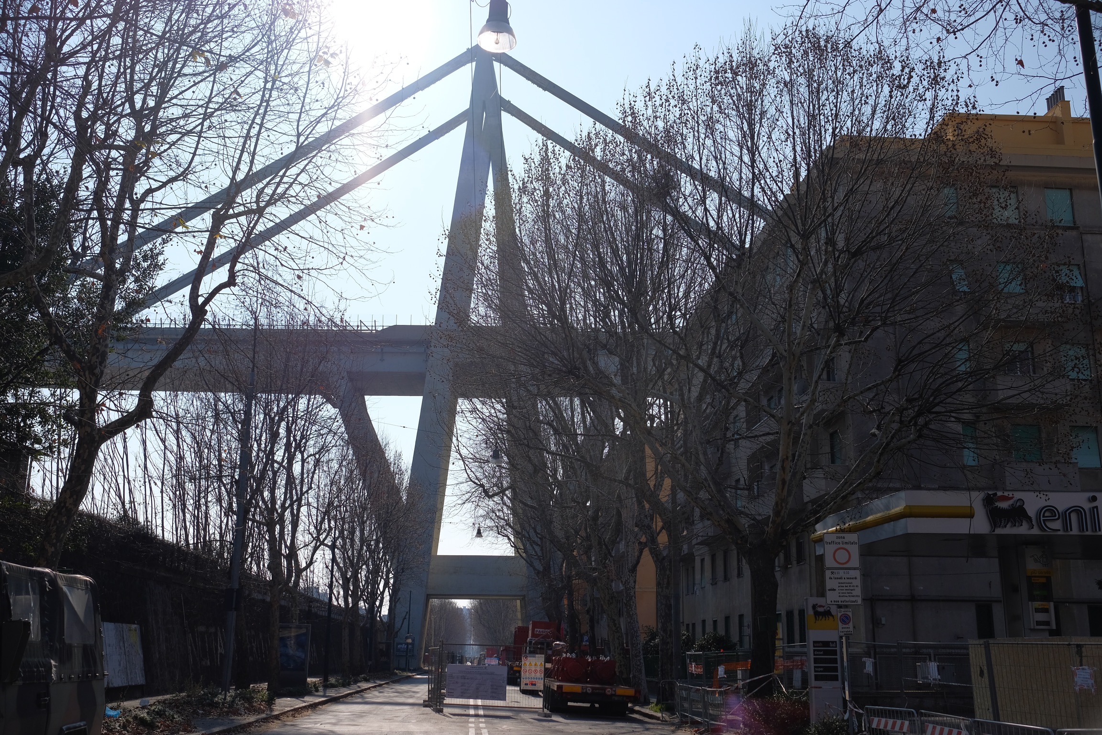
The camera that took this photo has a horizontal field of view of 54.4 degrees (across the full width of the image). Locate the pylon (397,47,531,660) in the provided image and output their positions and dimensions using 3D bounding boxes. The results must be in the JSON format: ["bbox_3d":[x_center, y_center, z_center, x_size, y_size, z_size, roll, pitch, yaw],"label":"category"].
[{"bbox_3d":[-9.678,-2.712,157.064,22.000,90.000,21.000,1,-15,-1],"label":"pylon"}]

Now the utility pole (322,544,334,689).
[{"bbox_3d":[-11.711,12.970,56.942,0.220,7.480,0.220,1,-15,-1],"label":"utility pole"}]

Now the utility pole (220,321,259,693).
[{"bbox_3d":[-10.963,4.775,37.987,0.320,13.461,0.320,1,-15,-1],"label":"utility pole"}]

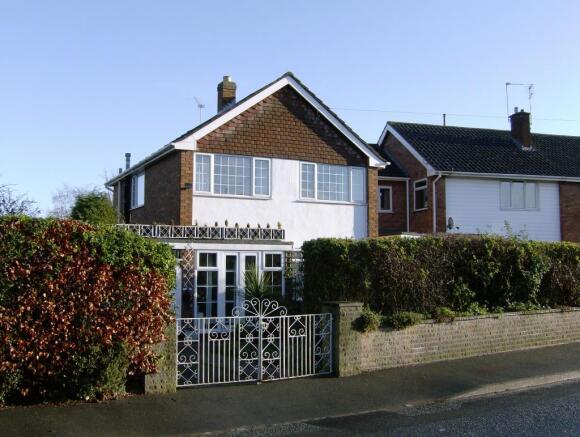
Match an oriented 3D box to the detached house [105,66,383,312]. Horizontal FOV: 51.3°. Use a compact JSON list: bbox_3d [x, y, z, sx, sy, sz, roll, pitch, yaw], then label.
[{"bbox_3d":[-2.093,-0.456,21.072,7.480,7.830,9.600,2,-5,-27],"label":"detached house"}]

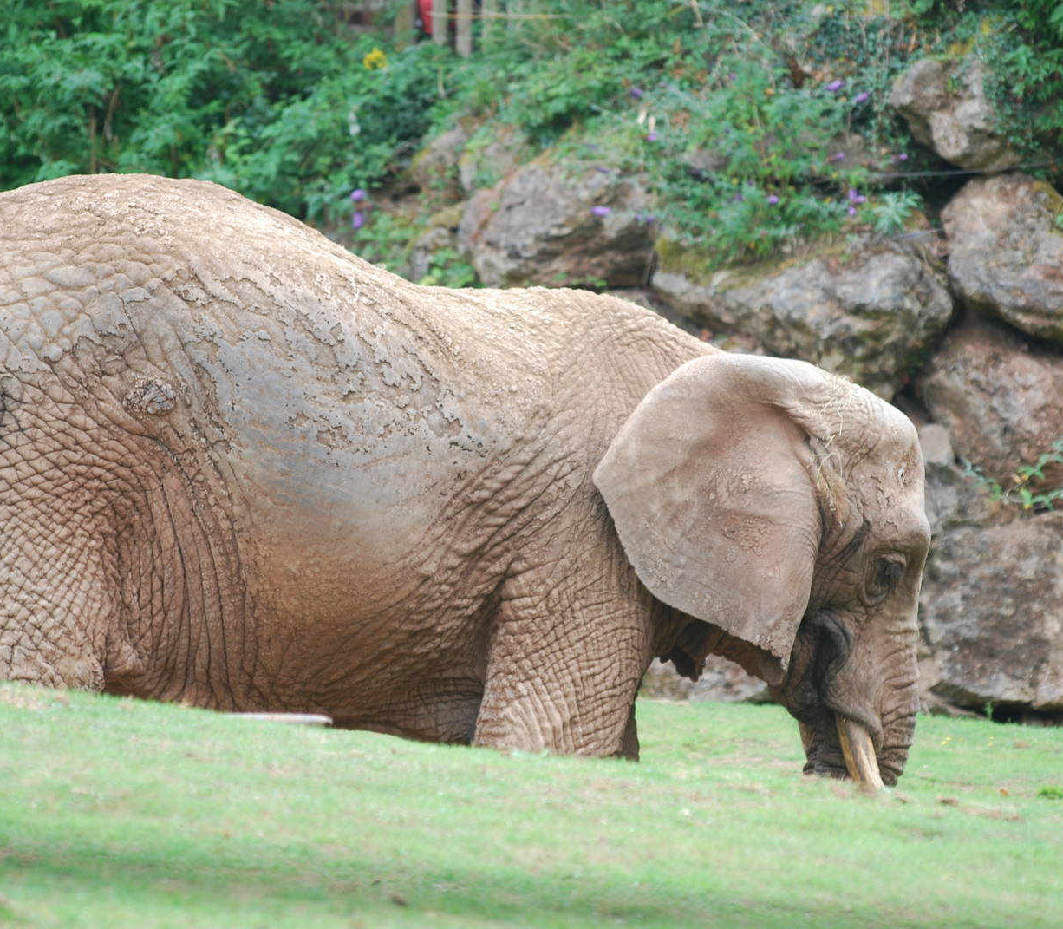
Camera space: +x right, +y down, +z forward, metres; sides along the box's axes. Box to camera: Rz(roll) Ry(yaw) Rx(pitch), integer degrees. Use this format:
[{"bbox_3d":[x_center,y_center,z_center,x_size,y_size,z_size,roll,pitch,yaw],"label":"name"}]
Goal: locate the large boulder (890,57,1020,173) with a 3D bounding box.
[{"bbox_3d":[1.755,-1.449,40.800,0.539,0.481,0.500,0,1,6],"label":"large boulder"}]

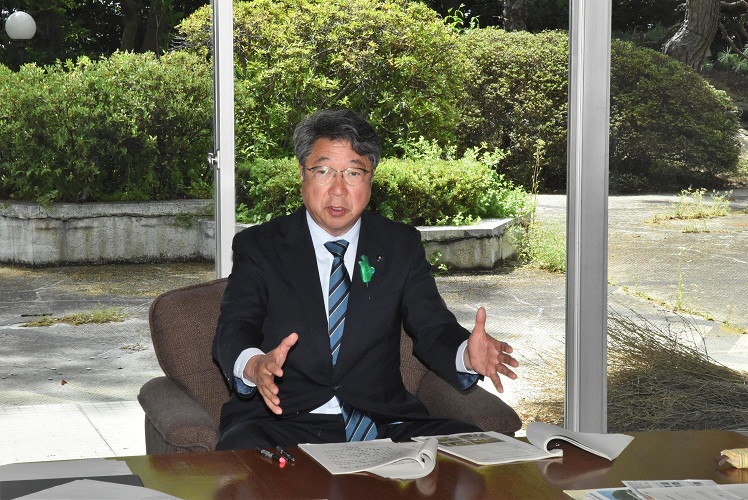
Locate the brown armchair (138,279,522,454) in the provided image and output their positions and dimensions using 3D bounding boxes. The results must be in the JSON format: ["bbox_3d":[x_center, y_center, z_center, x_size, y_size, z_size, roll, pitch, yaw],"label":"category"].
[{"bbox_3d":[-0.153,0.500,5.389,0.840,0.820,0.770,-1,8,-10],"label":"brown armchair"}]

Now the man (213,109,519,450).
[{"bbox_3d":[-0.038,0.318,5.083,0.690,1.260,0.780,-1,7,-7],"label":"man"}]

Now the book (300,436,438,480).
[{"bbox_3d":[-0.011,0.417,4.750,0.225,0.050,0.340,-2,8,-16],"label":"book"}]

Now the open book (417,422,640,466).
[{"bbox_3d":[0.344,0.397,4.875,0.380,0.050,0.330,-3,8,-24],"label":"open book"}]

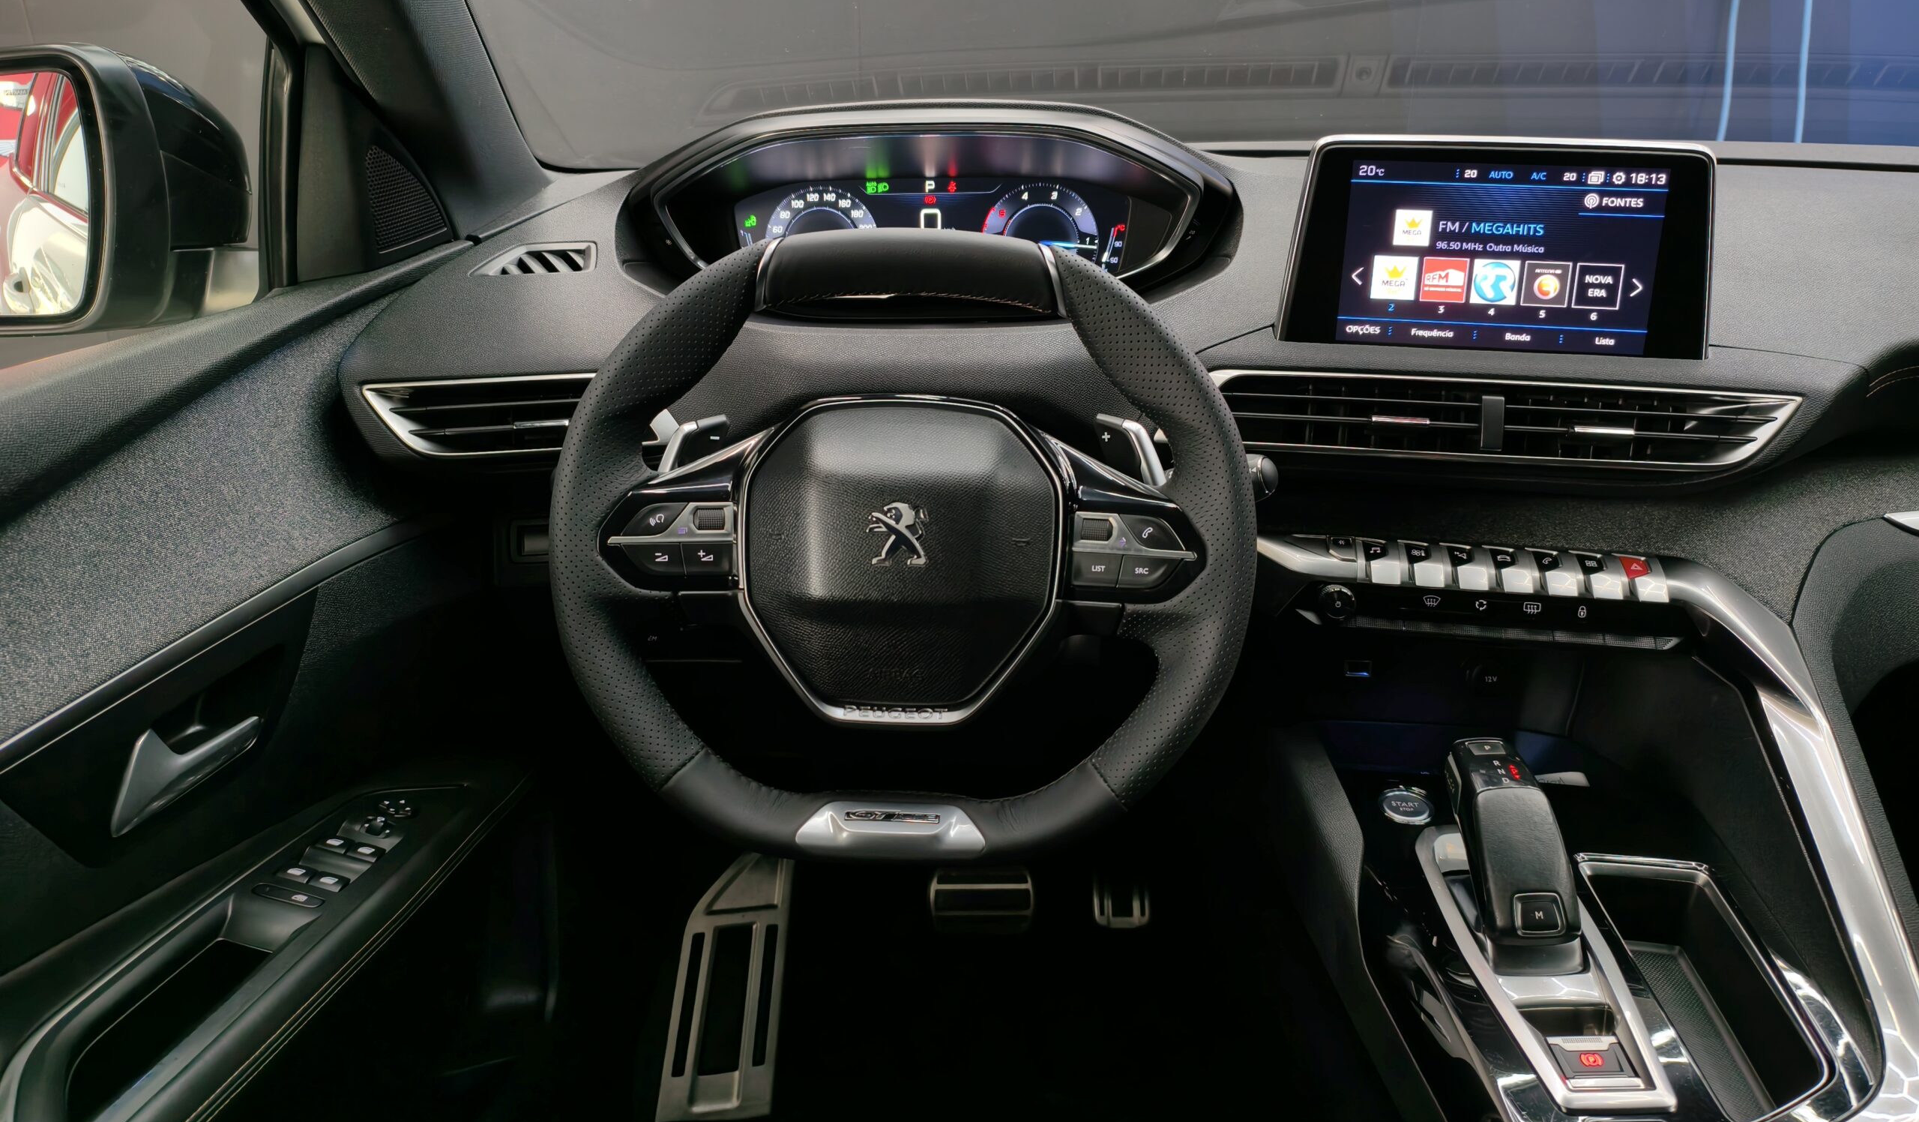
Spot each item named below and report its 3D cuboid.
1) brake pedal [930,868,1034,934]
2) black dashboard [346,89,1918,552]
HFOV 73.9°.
[{"bbox_3d":[0.021,0.312,1.175,0.095,0.060,0.030,1,-10,2],"label":"brake pedal"},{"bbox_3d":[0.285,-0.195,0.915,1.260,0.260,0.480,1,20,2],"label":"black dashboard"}]

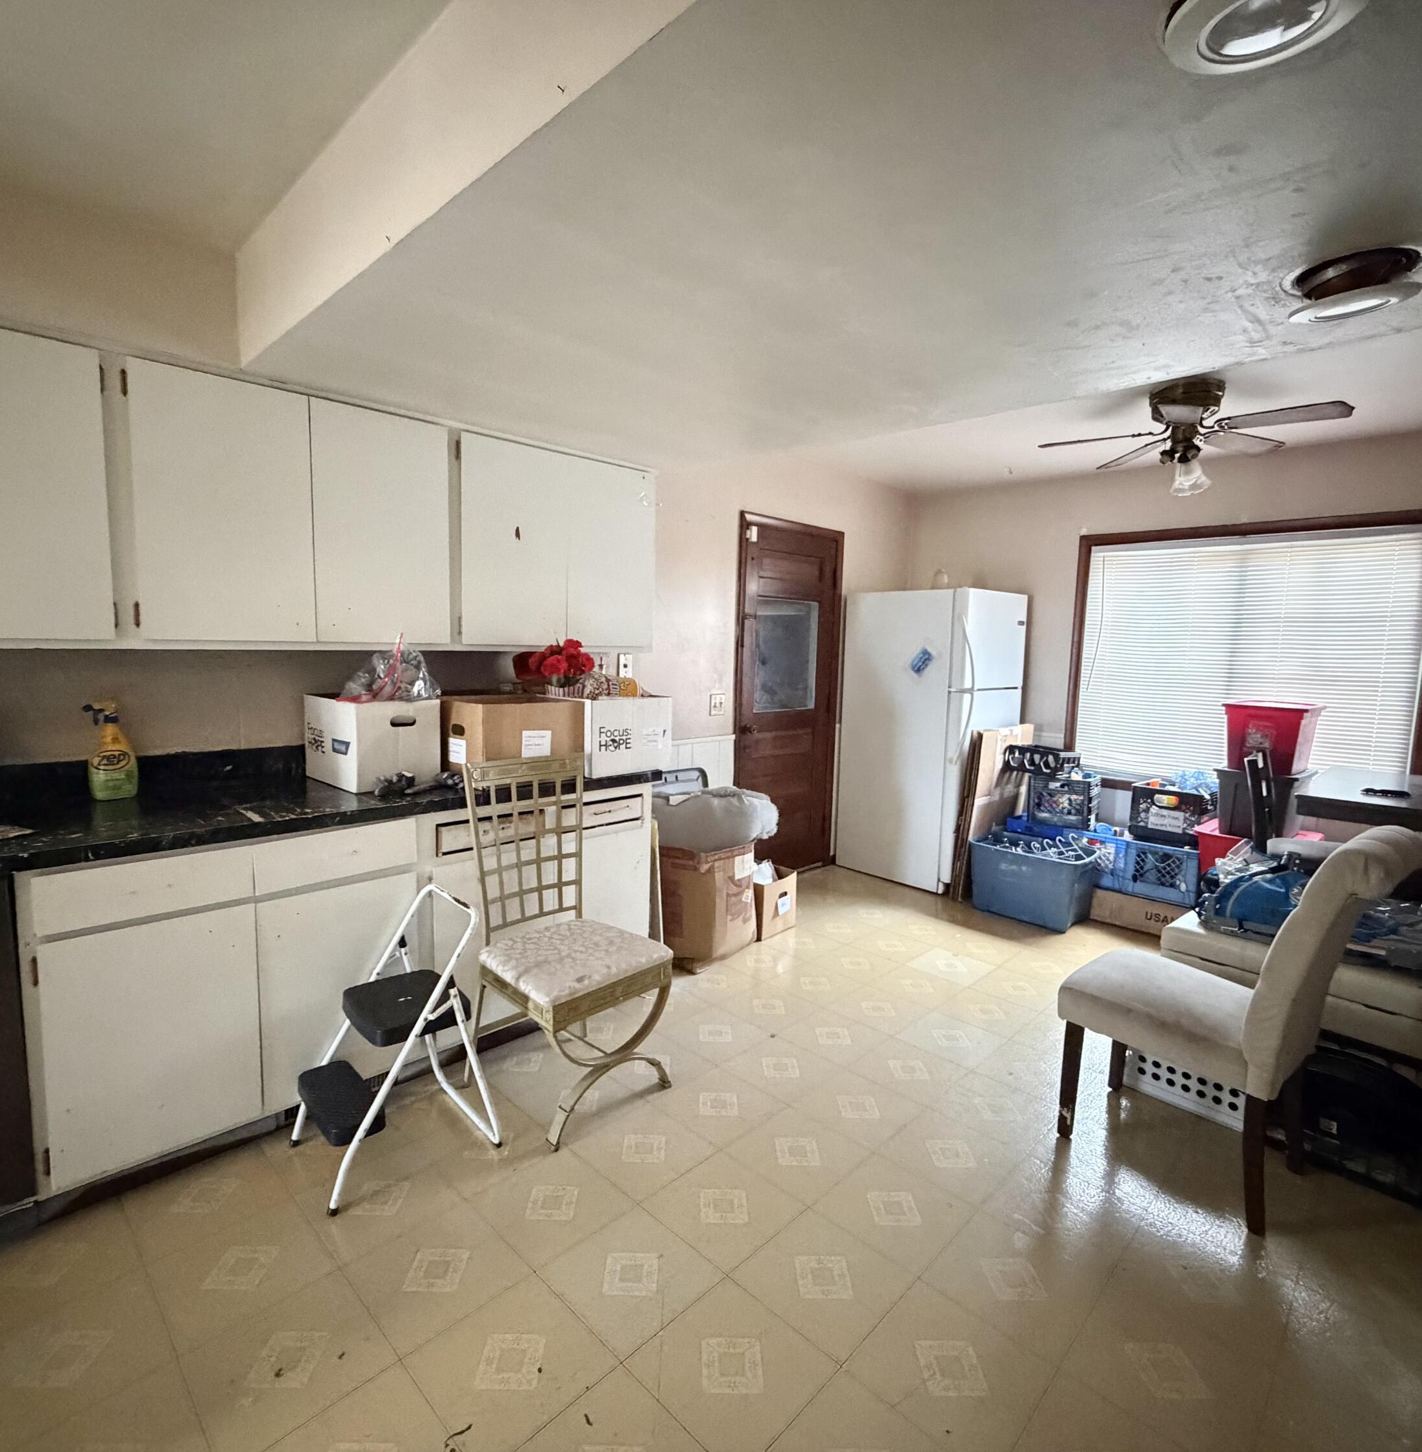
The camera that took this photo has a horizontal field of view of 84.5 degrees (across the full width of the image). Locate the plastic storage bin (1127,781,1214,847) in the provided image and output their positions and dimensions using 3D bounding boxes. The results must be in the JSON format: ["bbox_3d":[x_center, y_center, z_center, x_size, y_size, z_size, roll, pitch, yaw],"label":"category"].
[{"bbox_3d":[2.406,0.454,4.085,0.320,0.280,0.320,8,9,43],"label":"plastic storage bin"}]

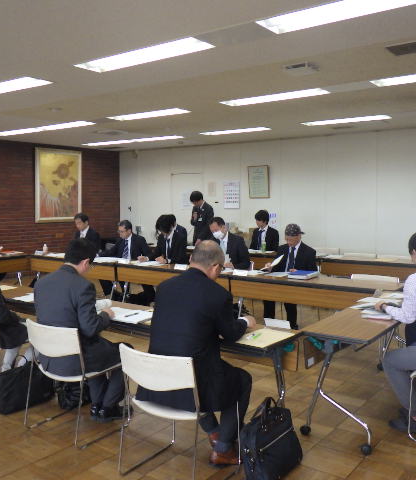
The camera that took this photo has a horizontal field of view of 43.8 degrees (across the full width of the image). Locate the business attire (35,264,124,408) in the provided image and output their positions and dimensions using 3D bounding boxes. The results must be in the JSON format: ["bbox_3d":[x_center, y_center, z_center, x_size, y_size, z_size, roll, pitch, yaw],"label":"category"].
[{"bbox_3d":[-0.855,0.734,3.691,0.540,1.080,0.640,3,6,36],"label":"business attire"}]

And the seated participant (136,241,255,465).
[{"bbox_3d":[-0.052,0.645,2.987,0.560,1.280,0.780,4,6,44],"label":"seated participant"}]

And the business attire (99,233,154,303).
[{"bbox_3d":[-1.045,0.404,7.256,0.680,1.020,0.660,4,6,44],"label":"business attire"}]

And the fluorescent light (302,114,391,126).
[{"bbox_3d":[1.996,-1.761,7.586,1.270,0.070,0.310,3,5,36],"label":"fluorescent light"}]

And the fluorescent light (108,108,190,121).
[{"bbox_3d":[-0.788,-1.644,6.730,1.240,0.060,0.290,3,6,36],"label":"fluorescent light"}]

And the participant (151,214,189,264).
[{"bbox_3d":[-0.462,0.327,6.831,0.520,1.330,0.780,3,5,37],"label":"participant"}]

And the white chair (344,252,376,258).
[{"bbox_3d":[2.136,0.599,7.310,0.500,0.760,0.530,3,5,36],"label":"white chair"}]

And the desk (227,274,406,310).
[{"bbox_3d":[1.081,0.755,5.242,1.790,0.700,0.450,3,5,36],"label":"desk"}]

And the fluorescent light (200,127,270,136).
[{"bbox_3d":[0.422,-1.821,8.547,1.250,0.080,0.300,3,5,37],"label":"fluorescent light"}]

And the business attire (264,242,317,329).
[{"bbox_3d":[1.018,0.551,6.404,0.600,1.030,0.660,3,6,36],"label":"business attire"}]

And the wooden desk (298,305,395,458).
[{"bbox_3d":[1.267,0.869,3.850,0.460,0.710,1.800,3,5,36],"label":"wooden desk"}]

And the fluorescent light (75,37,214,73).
[{"bbox_3d":[-0.539,-1.482,4.107,1.250,0.080,0.300,3,5,37],"label":"fluorescent light"}]

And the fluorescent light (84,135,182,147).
[{"bbox_3d":[-1.496,-1.895,9.960,2.450,0.060,0.290,3,5,36],"label":"fluorescent light"}]

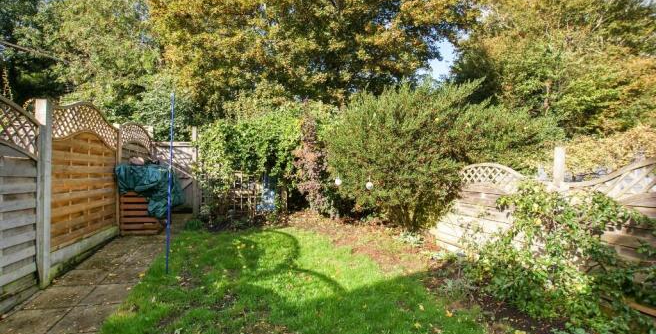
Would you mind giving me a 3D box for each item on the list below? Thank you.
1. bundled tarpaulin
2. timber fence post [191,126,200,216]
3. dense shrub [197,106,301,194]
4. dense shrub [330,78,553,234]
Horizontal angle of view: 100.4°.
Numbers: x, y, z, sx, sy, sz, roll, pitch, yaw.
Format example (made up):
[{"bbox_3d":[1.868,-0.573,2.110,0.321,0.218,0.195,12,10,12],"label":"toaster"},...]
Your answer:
[{"bbox_3d":[-3.080,0.400,4.860,0.950,0.920,0.850,0,1,-20],"label":"bundled tarpaulin"},{"bbox_3d":[-3.040,0.100,6.250,0.105,2.030,0.105,0,1,-20],"label":"timber fence post"},{"bbox_3d":[-1.880,-0.410,6.400,2.250,1.950,1.300,0,1,-12],"label":"dense shrub"},{"bbox_3d":[2.080,-0.200,5.050,3.900,2.650,2.500,0,1,0],"label":"dense shrub"}]

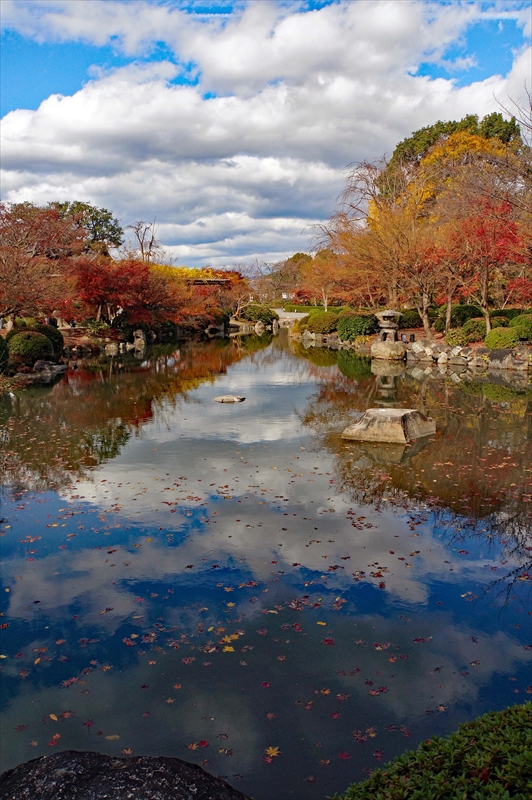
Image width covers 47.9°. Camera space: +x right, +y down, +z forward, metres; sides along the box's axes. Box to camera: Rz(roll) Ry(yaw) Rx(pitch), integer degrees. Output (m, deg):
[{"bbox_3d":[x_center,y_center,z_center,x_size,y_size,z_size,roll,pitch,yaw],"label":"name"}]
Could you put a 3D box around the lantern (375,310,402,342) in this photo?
[{"bbox_3d":[4.521,-2.680,21.858,1.059,1.183,1.059,2,10,11],"label":"lantern"}]

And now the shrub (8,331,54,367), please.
[{"bbox_3d":[-7.432,-1.616,19.000,1.470,1.150,1.400,-4,10,-21],"label":"shrub"}]

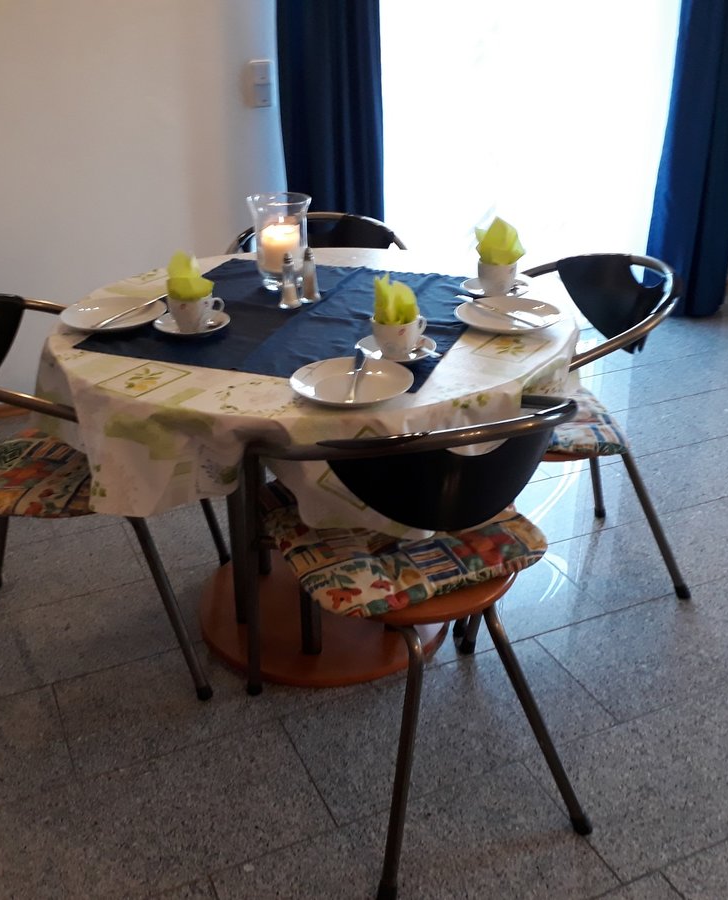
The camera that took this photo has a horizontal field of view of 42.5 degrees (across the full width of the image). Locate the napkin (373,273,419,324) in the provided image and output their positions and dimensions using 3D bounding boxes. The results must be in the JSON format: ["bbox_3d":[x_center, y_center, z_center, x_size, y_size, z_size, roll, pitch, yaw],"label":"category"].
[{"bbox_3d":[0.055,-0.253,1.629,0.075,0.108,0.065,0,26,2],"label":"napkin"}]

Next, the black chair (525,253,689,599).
[{"bbox_3d":[0.425,-0.038,2.146,0.585,0.780,0.540,-8,27,-14],"label":"black chair"}]

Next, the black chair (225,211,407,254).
[{"bbox_3d":[-0.116,-0.195,2.502,0.530,0.790,0.590,-3,27,-4],"label":"black chair"}]

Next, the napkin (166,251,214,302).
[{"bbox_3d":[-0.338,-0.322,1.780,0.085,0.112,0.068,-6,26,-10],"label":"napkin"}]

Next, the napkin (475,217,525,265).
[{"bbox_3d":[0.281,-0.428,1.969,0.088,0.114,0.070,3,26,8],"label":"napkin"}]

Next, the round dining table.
[{"bbox_3d":[-0.090,0.039,2.067,1.090,0.728,1.090,-1,26,0],"label":"round dining table"}]

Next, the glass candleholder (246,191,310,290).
[{"bbox_3d":[-0.184,-0.459,2.071,0.141,0.193,0.141,-1,26,0],"label":"glass candleholder"}]

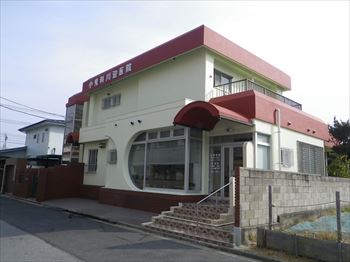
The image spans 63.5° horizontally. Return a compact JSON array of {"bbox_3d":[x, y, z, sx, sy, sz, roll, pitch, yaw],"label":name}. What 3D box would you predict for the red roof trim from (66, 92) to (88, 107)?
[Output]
[{"bbox_3d":[-7.288,-2.268,21.593,0.950,0.850,2.700,11,-13,-42],"label":"red roof trim"}]

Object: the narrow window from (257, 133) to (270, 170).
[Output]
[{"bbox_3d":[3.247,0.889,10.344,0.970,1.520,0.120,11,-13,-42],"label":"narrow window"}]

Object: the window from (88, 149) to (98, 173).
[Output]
[{"bbox_3d":[-5.350,1.957,18.495,0.120,1.440,1.080,11,-13,-42],"label":"window"}]

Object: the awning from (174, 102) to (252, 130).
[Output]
[{"bbox_3d":[1.394,-0.529,10.417,1.900,0.700,2.140,11,-13,-42],"label":"awning"}]

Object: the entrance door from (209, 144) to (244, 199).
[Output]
[{"bbox_3d":[1.916,1.528,10.851,0.120,2.090,1.540,11,-13,-42],"label":"entrance door"}]

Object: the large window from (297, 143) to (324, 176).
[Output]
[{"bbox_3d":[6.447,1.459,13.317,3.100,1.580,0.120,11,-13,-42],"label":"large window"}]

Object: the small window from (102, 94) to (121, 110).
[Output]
[{"bbox_3d":[-4.009,-1.776,17.784,0.120,0.660,2.100,11,-13,-42],"label":"small window"}]

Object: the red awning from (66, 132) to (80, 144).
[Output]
[{"bbox_3d":[-6.772,0.592,19.660,1.000,0.850,1.150,11,-13,-42],"label":"red awning"}]

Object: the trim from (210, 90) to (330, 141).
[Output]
[{"bbox_3d":[4.728,-0.330,13.443,7.130,1.100,2.280,11,-13,-42],"label":"trim"}]

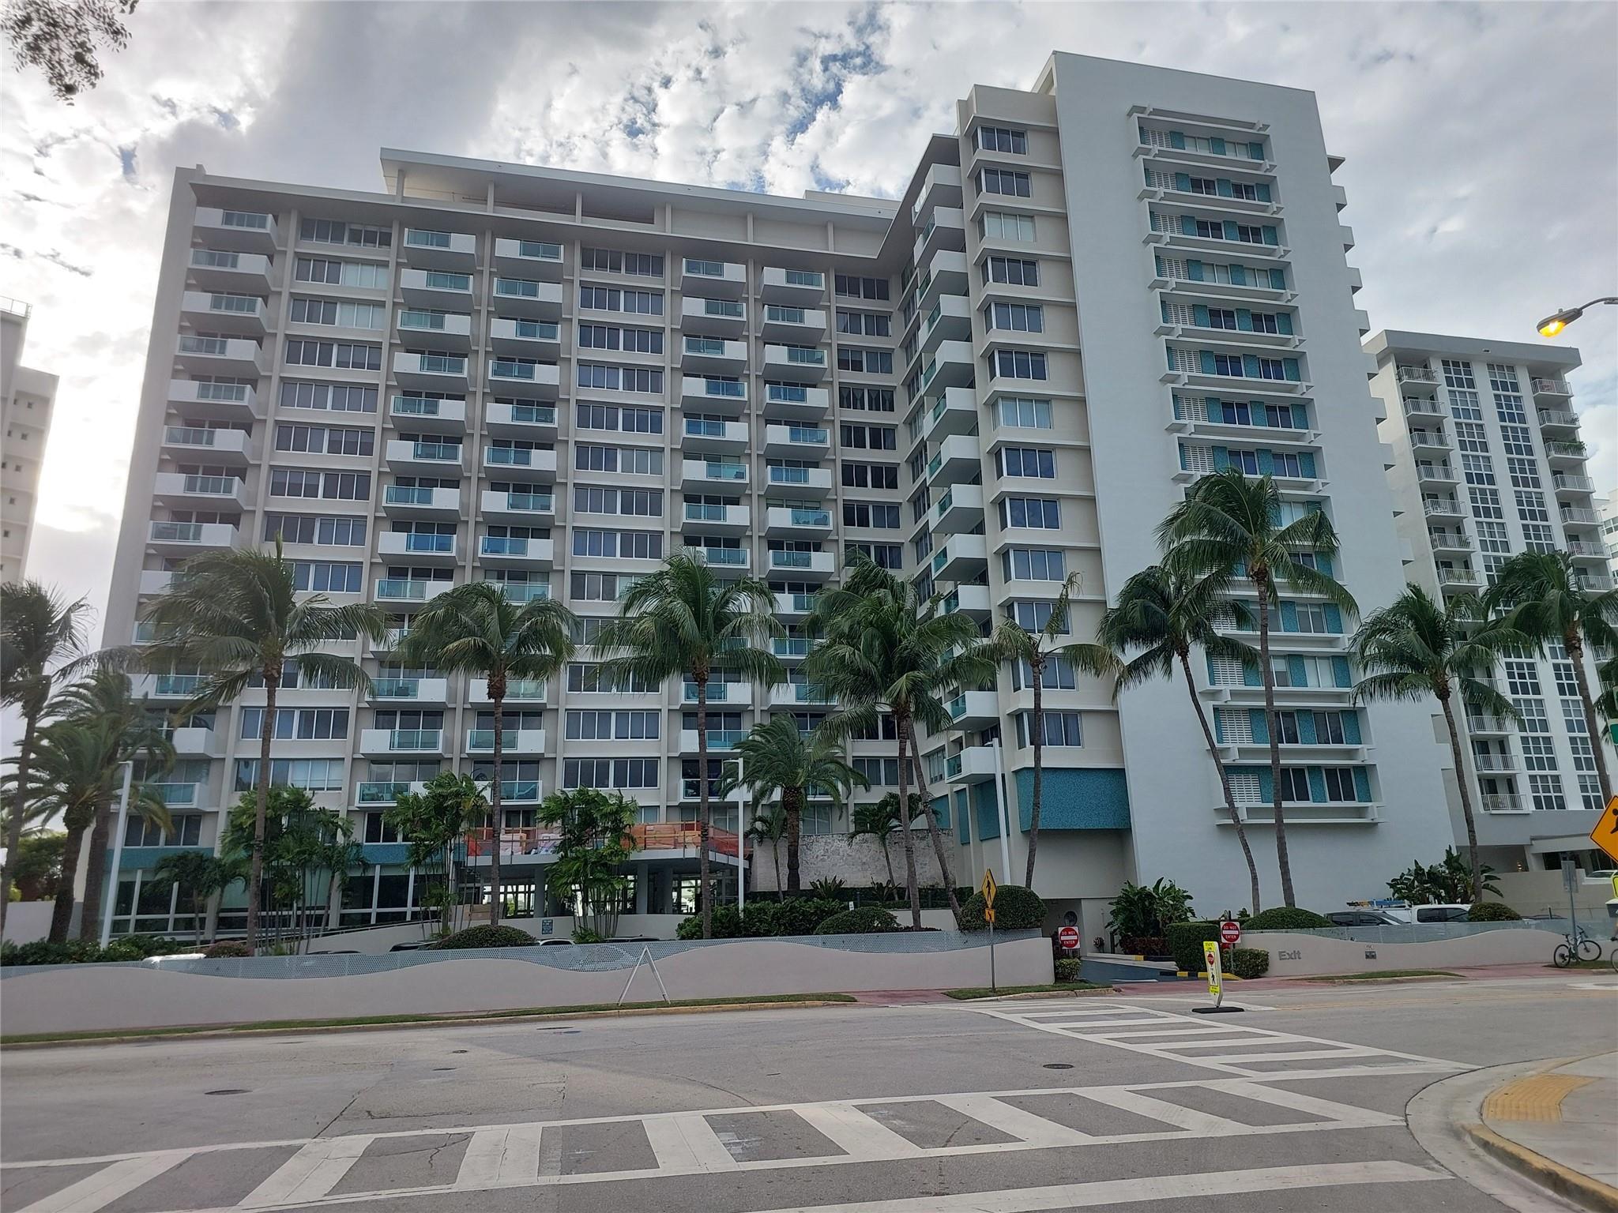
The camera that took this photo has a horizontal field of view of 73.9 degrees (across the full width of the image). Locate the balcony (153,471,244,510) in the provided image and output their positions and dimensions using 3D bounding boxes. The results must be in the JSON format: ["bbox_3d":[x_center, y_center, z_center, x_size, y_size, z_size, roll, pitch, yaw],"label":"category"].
[{"bbox_3d":[-32.715,-6.211,57.926,3.979,1.194,1.580,2,-16,-13],"label":"balcony"}]

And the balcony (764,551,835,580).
[{"bbox_3d":[-0.560,-2.413,63.320,3.914,1.220,1.614,2,-16,-13],"label":"balcony"}]

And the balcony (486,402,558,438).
[{"bbox_3d":[-16.850,-10.855,63.412,3.982,1.217,1.850,2,-16,-13],"label":"balcony"}]

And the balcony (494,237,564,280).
[{"bbox_3d":[-17.071,-21.375,66.133,4.003,1.220,1.628,2,-16,-13],"label":"balcony"}]

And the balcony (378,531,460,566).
[{"bbox_3d":[-21.736,-3.186,60.102,3.995,1.217,1.850,2,-16,-13],"label":"balcony"}]

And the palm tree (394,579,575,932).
[{"bbox_3d":[-9.713,5.089,31.421,5.357,11.871,5.196,2,-16,-13],"label":"palm tree"}]

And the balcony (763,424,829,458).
[{"bbox_3d":[-0.797,-10.180,66.492,4.021,1.230,1.580,2,-16,-13],"label":"balcony"}]

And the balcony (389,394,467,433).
[{"bbox_3d":[-21.777,-11.057,61.845,4.021,1.212,1.580,2,-16,-13],"label":"balcony"}]

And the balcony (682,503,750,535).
[{"bbox_3d":[-5.594,-5.174,63.962,3.944,1.218,1.580,2,-16,-13],"label":"balcony"}]

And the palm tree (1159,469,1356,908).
[{"bbox_3d":[16.661,3.243,38.859,6.300,17.301,6.300,2,-16,-13],"label":"palm tree"}]

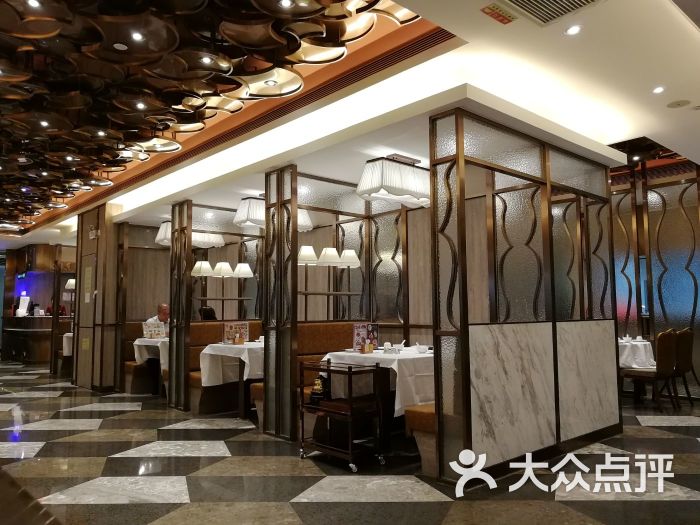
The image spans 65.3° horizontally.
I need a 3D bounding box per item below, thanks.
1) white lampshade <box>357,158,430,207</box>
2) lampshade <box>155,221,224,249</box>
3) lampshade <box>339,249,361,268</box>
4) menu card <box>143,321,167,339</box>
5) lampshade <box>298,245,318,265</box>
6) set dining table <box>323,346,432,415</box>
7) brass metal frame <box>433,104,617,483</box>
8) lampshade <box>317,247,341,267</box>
[{"bbox_3d":[0.508,-0.686,4.826,0.932,0.302,0.312,4,-7,-42],"label":"white lampshade"},{"bbox_3d":[-2.303,-0.394,7.950,0.932,0.302,0.312,4,-7,-42],"label":"lampshade"},{"bbox_3d":[-0.012,-0.035,5.753,0.213,0.183,0.213,1,-5,-12],"label":"lampshade"},{"bbox_3d":[-2.791,0.959,7.812,0.297,0.213,0.069,3,-6,-37],"label":"menu card"},{"bbox_3d":[-0.430,-0.064,5.381,0.213,0.183,0.213,0,-5,-11],"label":"lampshade"},{"bbox_3d":[0.467,1.156,4.603,1.140,0.778,0.833,4,-7,-42],"label":"set dining table"},{"bbox_3d":[1.539,0.267,4.461,2.359,2.506,0.275,4,-7,-42],"label":"brass metal frame"},{"bbox_3d":[-0.212,-0.049,5.575,0.213,0.183,0.213,1,-5,-12],"label":"lampshade"}]

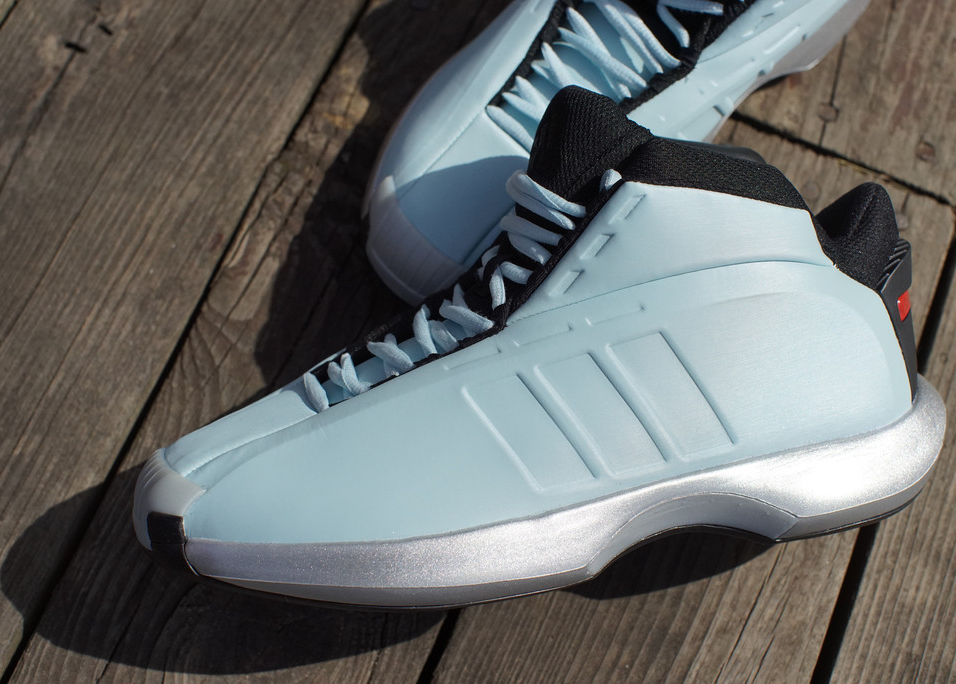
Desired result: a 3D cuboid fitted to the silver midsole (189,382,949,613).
[{"bbox_3d":[0.033,0.050,0.522,0.287,0.108,0.045,-9,100,-8],"label":"silver midsole"}]

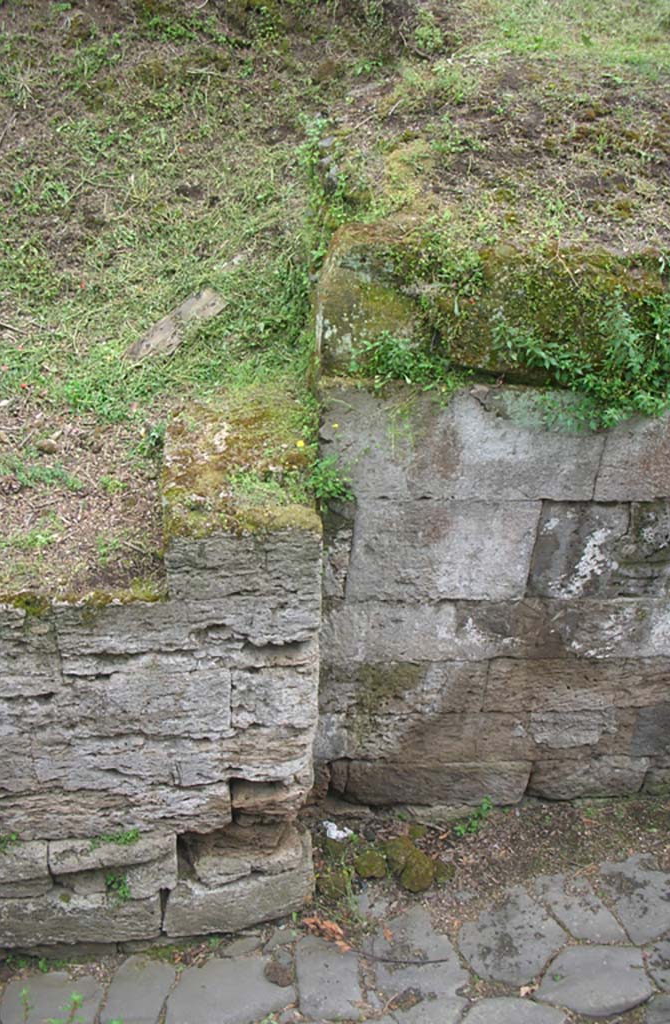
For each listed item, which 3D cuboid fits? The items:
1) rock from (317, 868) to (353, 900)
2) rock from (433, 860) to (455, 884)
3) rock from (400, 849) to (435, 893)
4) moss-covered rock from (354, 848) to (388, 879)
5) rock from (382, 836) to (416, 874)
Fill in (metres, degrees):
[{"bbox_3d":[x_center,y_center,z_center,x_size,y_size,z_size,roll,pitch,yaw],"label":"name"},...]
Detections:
[{"bbox_3d":[-0.002,1.638,4.553,0.165,0.120,0.150,3,25,0],"label":"rock"},{"bbox_3d":[0.482,1.602,4.602,0.115,0.090,0.110,3,25,0],"label":"rock"},{"bbox_3d":[0.365,1.588,4.586,0.165,0.150,0.190,3,25,0],"label":"rock"},{"bbox_3d":[0.160,1.582,4.660,0.150,0.115,0.140,3,25,0],"label":"moss-covered rock"},{"bbox_3d":[0.296,1.553,4.681,0.165,0.140,0.170,3,25,0],"label":"rock"}]

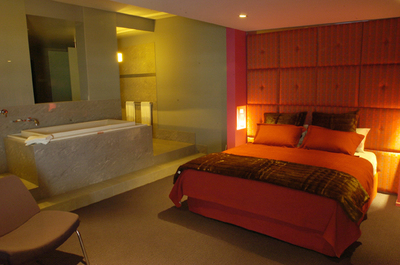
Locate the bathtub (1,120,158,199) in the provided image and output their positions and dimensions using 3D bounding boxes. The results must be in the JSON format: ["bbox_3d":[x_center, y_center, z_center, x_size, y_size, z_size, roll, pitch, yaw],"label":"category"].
[{"bbox_3d":[-1.771,0.310,4.397,0.924,0.706,1.920,6,12,37],"label":"bathtub"}]

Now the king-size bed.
[{"bbox_3d":[1.161,0.394,3.736,1.960,1.100,2.090,6,12,36],"label":"king-size bed"}]

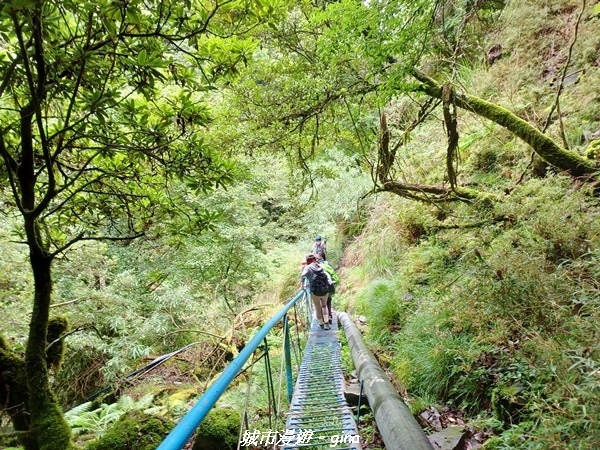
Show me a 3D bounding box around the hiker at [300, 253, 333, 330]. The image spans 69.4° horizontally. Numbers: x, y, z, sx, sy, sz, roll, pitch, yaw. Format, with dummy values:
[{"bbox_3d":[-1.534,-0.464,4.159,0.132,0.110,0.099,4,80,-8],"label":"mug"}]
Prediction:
[{"bbox_3d":[0.337,1.320,8.600,0.620,1.520,0.580,0,5,-5],"label":"hiker"}]

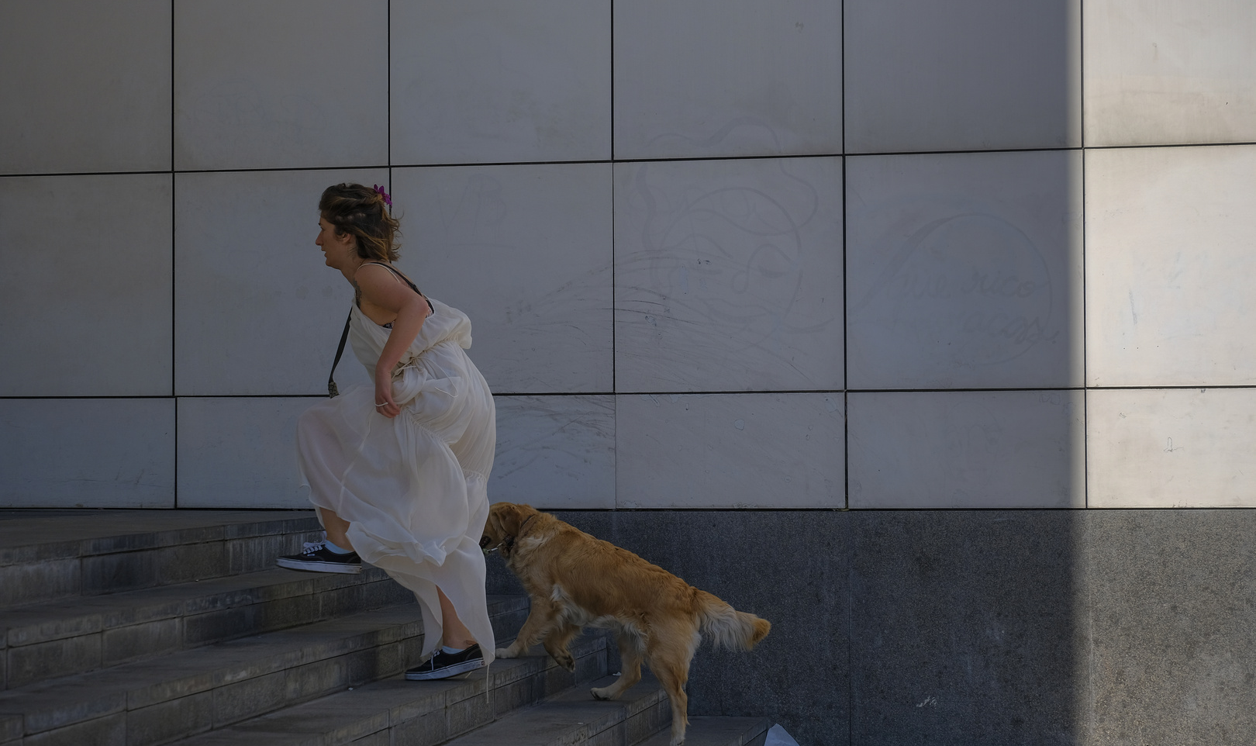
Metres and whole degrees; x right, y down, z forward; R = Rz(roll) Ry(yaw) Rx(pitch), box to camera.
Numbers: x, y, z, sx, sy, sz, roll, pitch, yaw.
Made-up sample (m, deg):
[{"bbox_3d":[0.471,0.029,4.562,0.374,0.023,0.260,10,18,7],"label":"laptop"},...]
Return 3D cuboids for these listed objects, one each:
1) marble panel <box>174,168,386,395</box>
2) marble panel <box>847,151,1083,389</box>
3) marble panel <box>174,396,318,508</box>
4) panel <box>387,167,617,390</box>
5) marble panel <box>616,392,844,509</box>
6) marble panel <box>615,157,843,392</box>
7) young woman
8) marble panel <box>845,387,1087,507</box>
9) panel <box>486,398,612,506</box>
[{"bbox_3d":[-1.355,-0.353,10.259,0.874,0.877,0.040,-1,-1,11],"label":"marble panel"},{"bbox_3d":[1.252,-0.380,9.756,0.874,0.877,0.040,-1,-1,11],"label":"marble panel"},{"bbox_3d":[-1.351,0.312,10.243,0.874,0.433,0.040,-1,-1,11],"label":"marble panel"},{"bbox_3d":[-0.486,-0.362,10.091,0.874,0.877,0.040,-1,-1,11],"label":"panel"},{"bbox_3d":[0.387,0.294,9.908,0.874,0.433,0.040,-1,-1,11],"label":"marble panel"},{"bbox_3d":[0.383,-0.371,9.924,0.874,0.877,0.040,-1,-1,11],"label":"marble panel"},{"bbox_3d":[-0.751,0.182,8.140,0.640,1.545,0.460,-1,-1,11],"label":"young woman"},{"bbox_3d":[1.256,0.285,9.740,0.874,0.433,0.040,-1,-1,11],"label":"marble panel"},{"bbox_3d":[-0.482,0.303,10.075,0.874,0.433,0.040,-1,-1,11],"label":"panel"}]

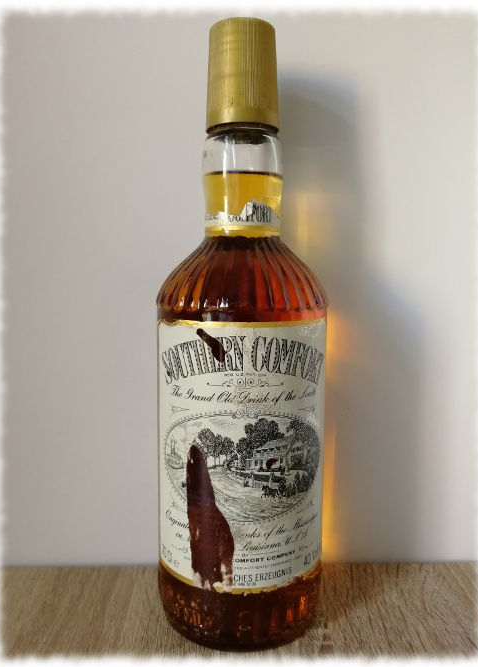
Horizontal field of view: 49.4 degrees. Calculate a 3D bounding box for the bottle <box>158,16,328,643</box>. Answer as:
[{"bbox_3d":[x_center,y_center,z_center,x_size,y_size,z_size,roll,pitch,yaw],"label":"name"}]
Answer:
[{"bbox_3d":[0.002,-0.002,0.261,0.084,0.286,0.084,0,4,-2],"label":"bottle"}]

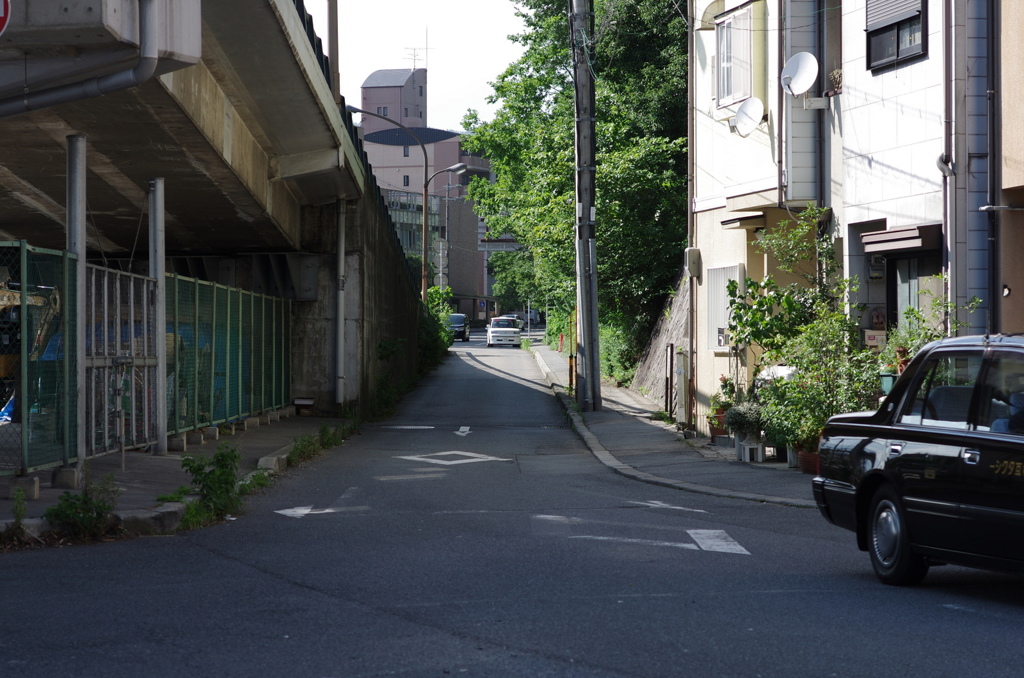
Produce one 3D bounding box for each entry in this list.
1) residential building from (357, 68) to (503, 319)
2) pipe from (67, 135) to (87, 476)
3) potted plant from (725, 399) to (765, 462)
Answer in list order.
[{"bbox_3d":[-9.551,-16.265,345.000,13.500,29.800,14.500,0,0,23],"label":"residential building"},{"bbox_3d":[-3.653,-0.239,25.000,0.166,2.950,0.166,0,0,0],"label":"pipe"},{"bbox_3d":[2.364,0.940,30.300,0.400,0.620,0.400,0,0,0],"label":"potted plant"}]

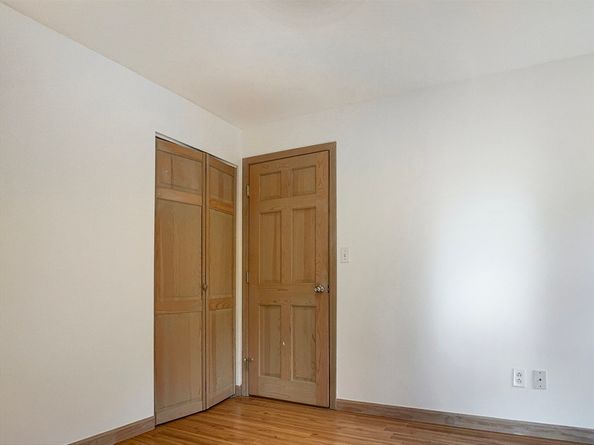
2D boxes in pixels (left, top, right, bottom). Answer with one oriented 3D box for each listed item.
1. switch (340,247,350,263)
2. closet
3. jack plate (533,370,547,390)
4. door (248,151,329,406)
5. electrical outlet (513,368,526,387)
[{"bbox_3d":[0.382,0.261,3.806,0.072,0.117,0.012,-4,-7,28],"label":"switch"},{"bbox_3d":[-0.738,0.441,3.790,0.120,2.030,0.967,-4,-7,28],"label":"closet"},{"bbox_3d":[1.557,1.014,3.085,0.072,0.117,0.012,-4,-7,28],"label":"jack plate"},{"bbox_3d":[-0.072,0.460,4.051,0.795,2.030,0.050,-3,-6,32],"label":"door"},{"bbox_3d":[1.453,1.018,3.141,0.072,0.117,0.012,-4,-7,28],"label":"electrical outlet"}]

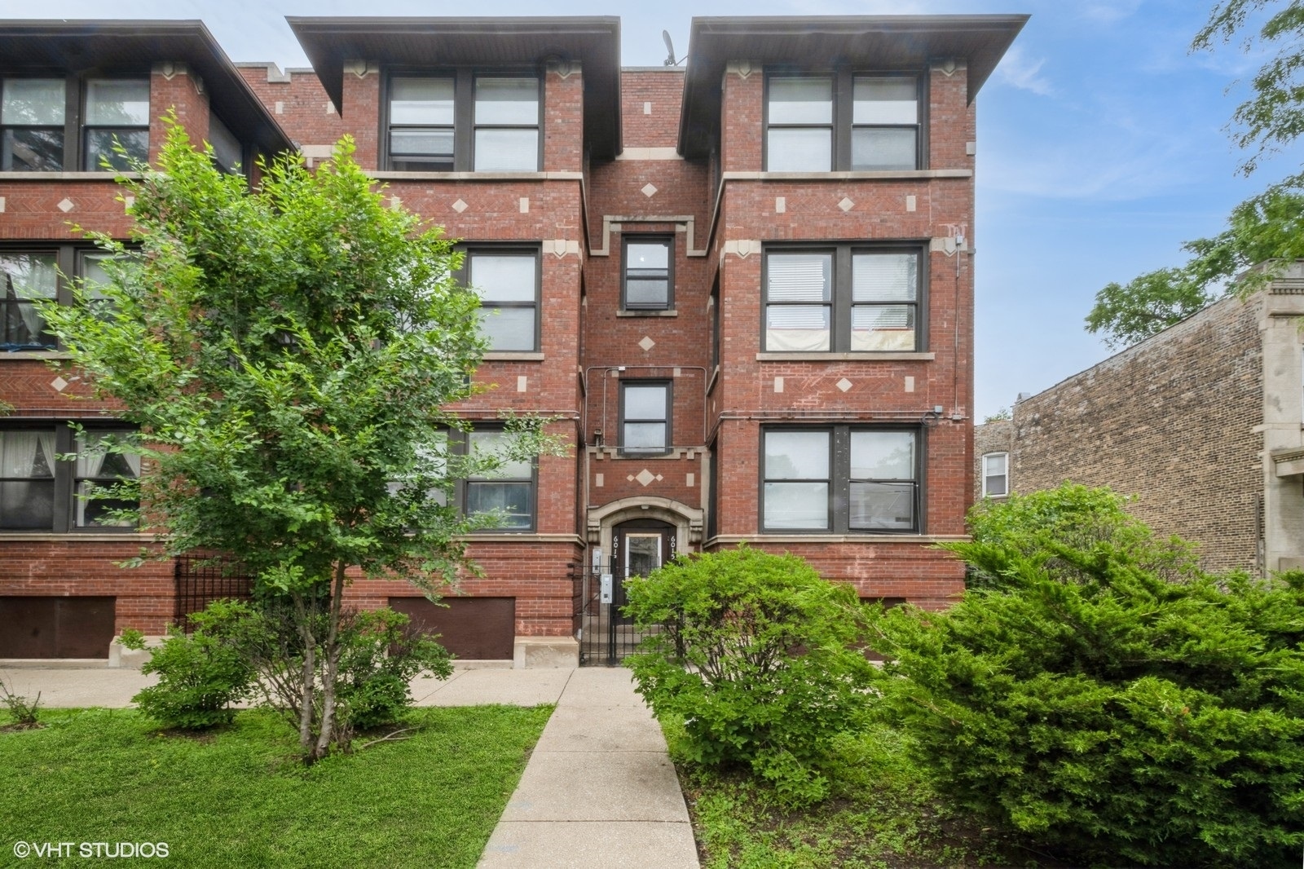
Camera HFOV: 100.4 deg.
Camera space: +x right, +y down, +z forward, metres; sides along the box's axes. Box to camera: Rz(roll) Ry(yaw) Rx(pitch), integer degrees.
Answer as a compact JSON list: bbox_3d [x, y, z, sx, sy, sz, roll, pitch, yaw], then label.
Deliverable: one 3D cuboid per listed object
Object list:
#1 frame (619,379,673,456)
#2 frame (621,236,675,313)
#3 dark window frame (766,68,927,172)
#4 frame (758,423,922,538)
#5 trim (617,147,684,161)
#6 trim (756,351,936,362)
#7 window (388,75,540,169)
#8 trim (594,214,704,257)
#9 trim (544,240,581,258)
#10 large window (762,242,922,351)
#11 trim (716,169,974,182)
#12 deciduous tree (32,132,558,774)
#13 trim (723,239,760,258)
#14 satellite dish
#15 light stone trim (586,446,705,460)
[{"bbox_3d":[-0.138,-0.350,11.300,1.060,1.546,0.160,1,0,0],"label":"frame"},{"bbox_3d":[-0.085,-3.358,11.300,1.080,1.570,0.150,1,-1,0],"label":"frame"},{"bbox_3d":[3.324,-5.448,9.450,2.730,1.754,0.180,1,0,0],"label":"dark window frame"},{"bbox_3d":[3.227,0.759,9.200,2.800,1.860,0.150,1,-1,0],"label":"frame"},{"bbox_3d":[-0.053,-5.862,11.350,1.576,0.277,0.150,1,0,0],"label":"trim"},{"bbox_3d":[3.247,-1.297,9.100,2.980,0.130,0.160,1,-1,0],"label":"trim"},{"bbox_3d":[-3.210,-5.295,9.200,2.650,1.700,0.150,1,-1,0],"label":"window"},{"bbox_3d":[-0.042,-4.131,11.300,2.395,0.890,0.160,1,0,0],"label":"trim"},{"bbox_3d":[-1.516,-3.122,9.150,0.620,0.310,0.170,1,-1,0],"label":"trim"},{"bbox_3d":[3.343,-2.378,9.430,2.883,1.927,0.180,1,0,0],"label":"large window"},{"bbox_3d":[3.260,-4.342,9.100,4.150,0.140,0.180,1,-1,0],"label":"trim"},{"bbox_3d":[-2.953,0.055,4.550,4.327,5.365,3.600,1,0,0],"label":"deciduous tree"},{"bbox_3d":[1.540,-3.192,9.330,0.648,0.332,0.120,1,0,0],"label":"trim"},{"bbox_3d":[0.424,-8.444,11.900,0.420,0.800,0.650,1,-1,0],"label":"satellite dish"},{"bbox_3d":[-0.147,0.388,11.200,2.416,0.315,0.200,1,0,0],"label":"light stone trim"}]

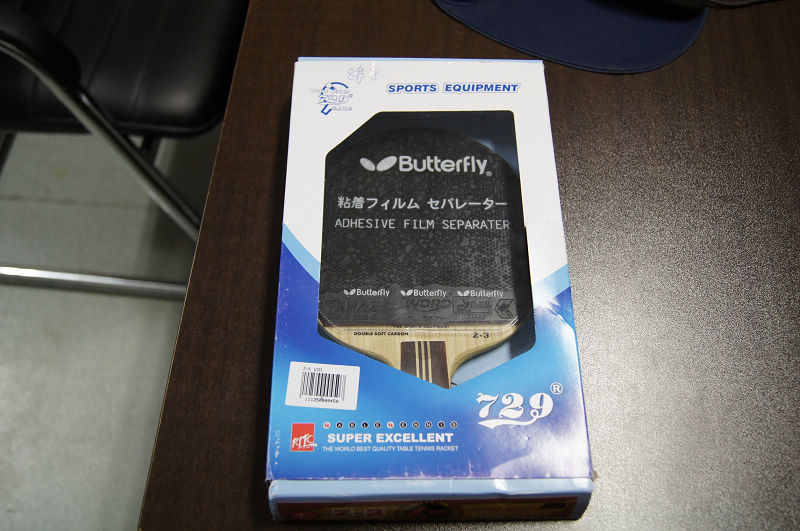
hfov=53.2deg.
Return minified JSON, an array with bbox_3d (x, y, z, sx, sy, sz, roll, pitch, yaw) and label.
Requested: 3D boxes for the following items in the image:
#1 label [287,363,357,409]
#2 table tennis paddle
[{"bbox_3d":[-0.043,0.068,0.448,0.040,0.001,0.026,3,62,0],"label":"label"},{"bbox_3d":[0.014,0.016,0.493,0.150,0.023,0.243,0,62,-1],"label":"table tennis paddle"}]

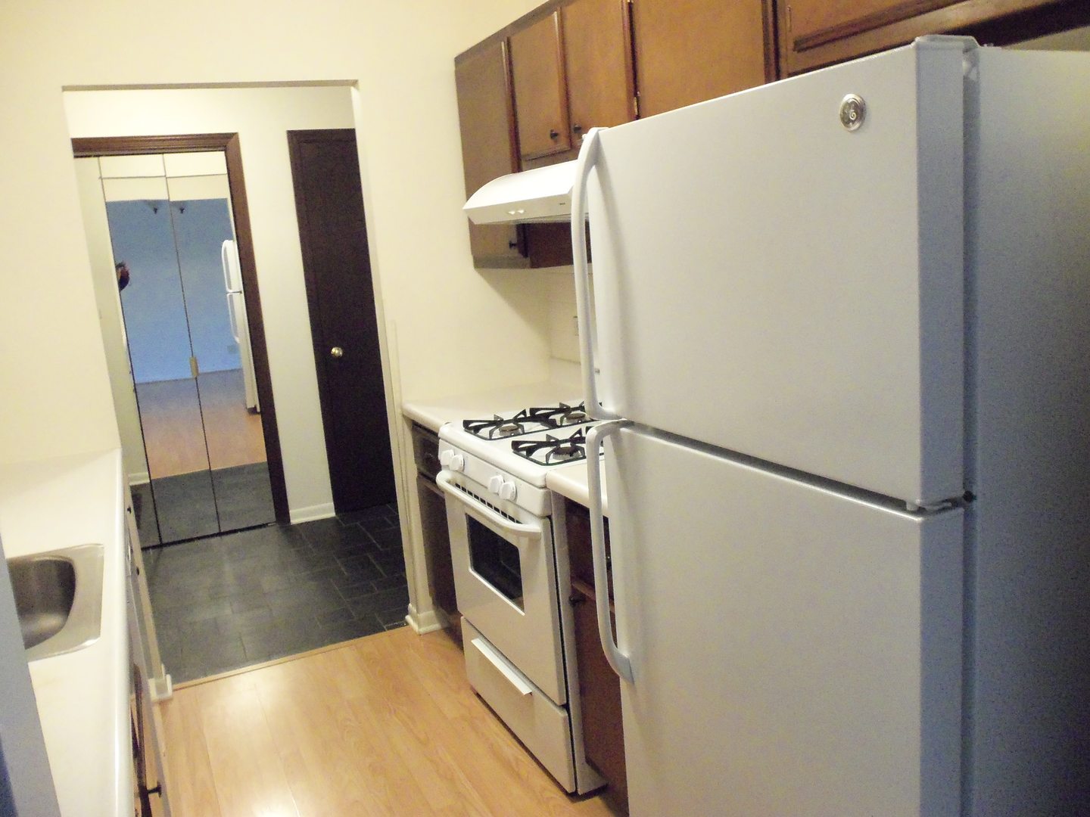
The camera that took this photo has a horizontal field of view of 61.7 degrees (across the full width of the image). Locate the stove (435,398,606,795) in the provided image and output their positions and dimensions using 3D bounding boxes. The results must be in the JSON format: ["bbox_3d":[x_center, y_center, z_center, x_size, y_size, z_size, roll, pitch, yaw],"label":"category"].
[{"bbox_3d":[0.139,0.493,2.864,0.700,0.945,0.765,-10,12,-25],"label":"stove"}]

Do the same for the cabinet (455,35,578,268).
[{"bbox_3d":[-0.061,-0.902,3.270,0.312,0.767,0.498,-10,12,-25],"label":"cabinet"}]

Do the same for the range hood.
[{"bbox_3d":[0.135,-0.655,2.697,0.522,0.160,0.762,-10,12,-25],"label":"range hood"}]

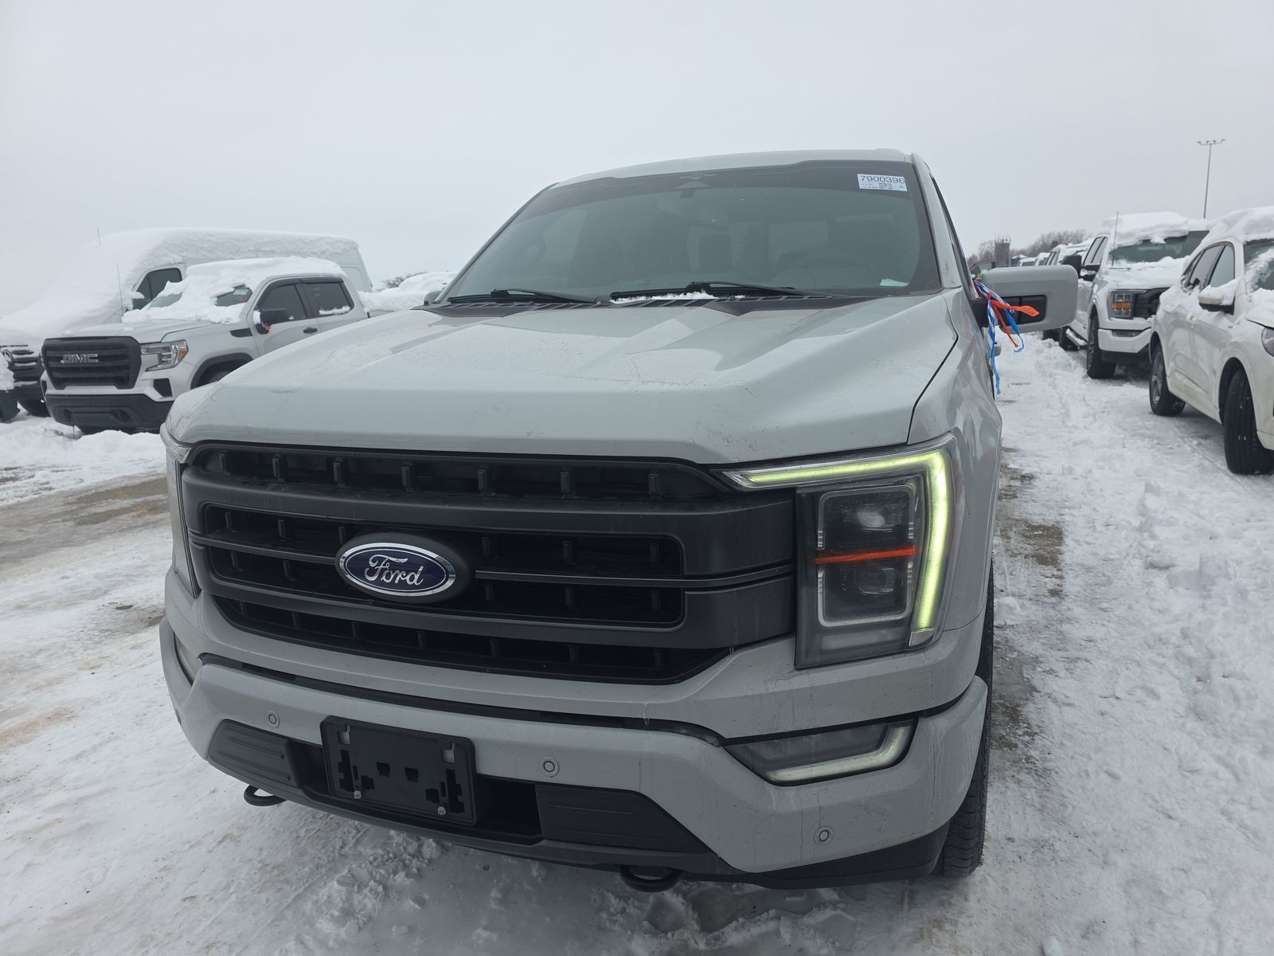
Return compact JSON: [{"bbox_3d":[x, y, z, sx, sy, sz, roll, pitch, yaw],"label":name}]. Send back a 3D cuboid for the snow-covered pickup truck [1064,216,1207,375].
[{"bbox_3d":[7.677,-2.663,12.619,2.050,2.030,5.890,3,13,21],"label":"snow-covered pickup truck"}]

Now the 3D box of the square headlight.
[{"bbox_3d":[0.360,0.120,1.465,0.360,0.395,0.280,0,12,9],"label":"square headlight"}]

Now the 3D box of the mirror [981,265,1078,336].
[{"bbox_3d":[1.202,-0.541,2.595,0.273,0.207,0.202,3,13,21],"label":"mirror"}]

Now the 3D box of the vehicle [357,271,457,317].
[{"bbox_3d":[-4.116,-3.249,18.000,2.000,1.950,5.400,1,12,12],"label":"vehicle"}]

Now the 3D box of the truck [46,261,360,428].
[{"bbox_3d":[-4.984,-1.791,11.398,2.060,2.000,5.870,1,12,12],"label":"truck"}]

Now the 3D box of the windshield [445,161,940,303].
[{"bbox_3d":[0.167,-0.850,2.909,1.666,0.172,1.030,3,44,21],"label":"windshield"}]

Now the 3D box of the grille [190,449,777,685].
[{"bbox_3d":[-0.389,0.146,1.543,1.333,0.384,0.192,3,13,21],"label":"grille"}]

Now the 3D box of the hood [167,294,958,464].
[{"bbox_3d":[-0.180,-0.293,2.049,1.737,0.258,1.343,3,13,21],"label":"hood"}]

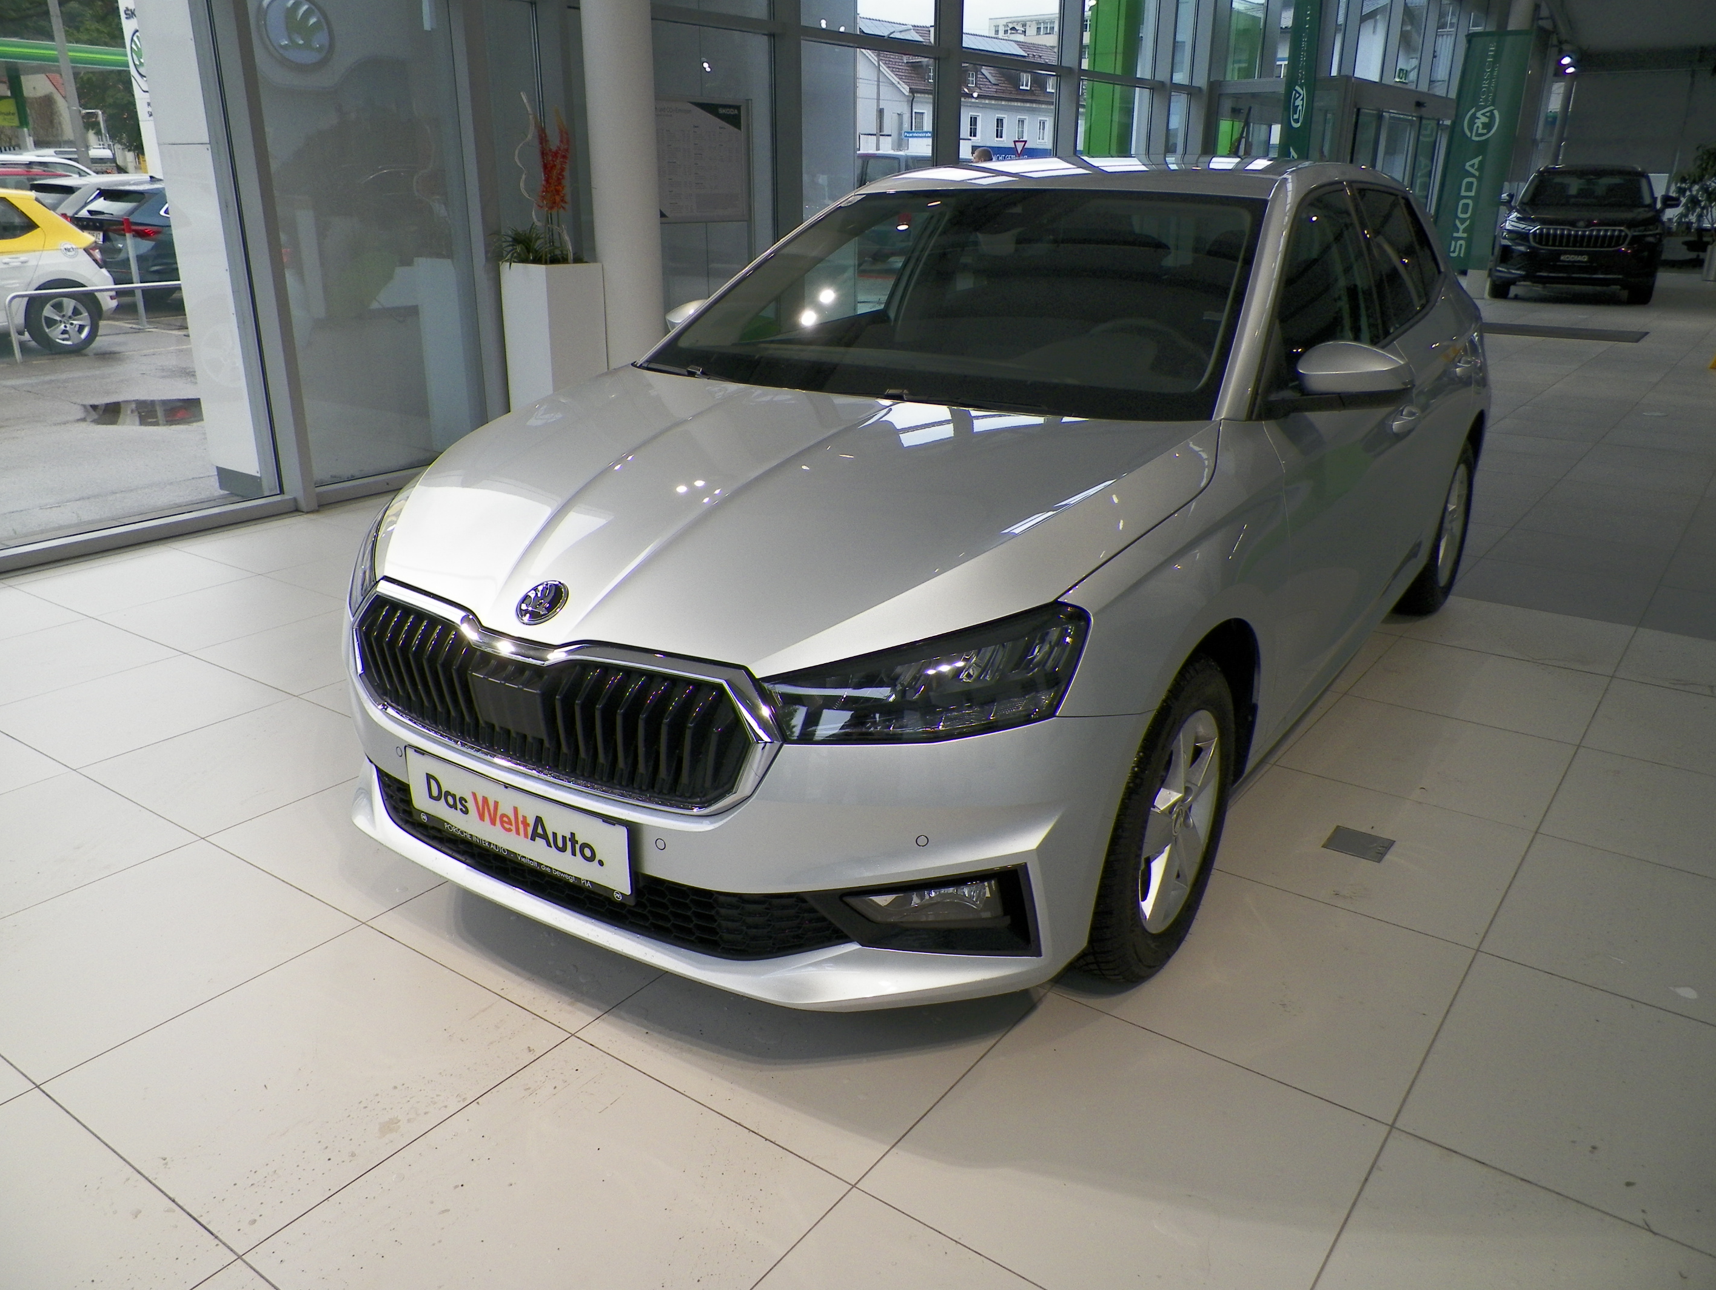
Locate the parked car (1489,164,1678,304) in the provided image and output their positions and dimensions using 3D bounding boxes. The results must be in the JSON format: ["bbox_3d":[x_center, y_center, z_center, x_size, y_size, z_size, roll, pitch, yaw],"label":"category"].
[{"bbox_3d":[9.940,-5.660,17.050,1.950,1.660,4.720,11,23,28],"label":"parked car"}]

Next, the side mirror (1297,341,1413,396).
[{"bbox_3d":[0.972,-0.543,2.473,0.210,0.140,0.140,13,24,32],"label":"side mirror"}]

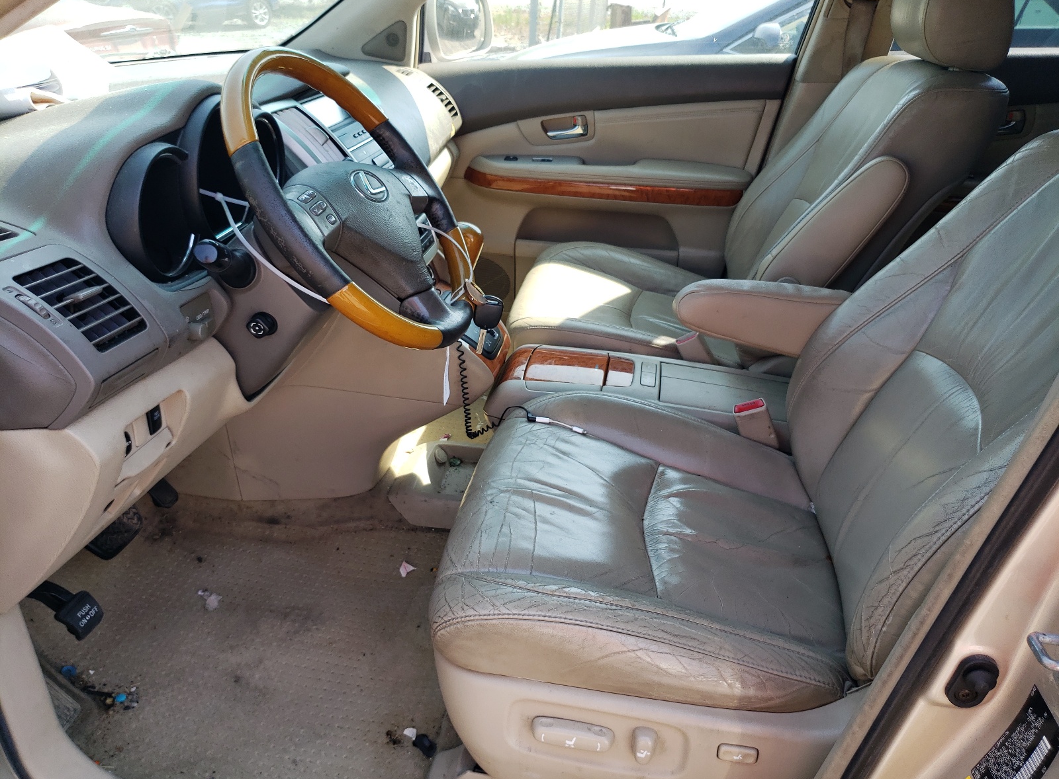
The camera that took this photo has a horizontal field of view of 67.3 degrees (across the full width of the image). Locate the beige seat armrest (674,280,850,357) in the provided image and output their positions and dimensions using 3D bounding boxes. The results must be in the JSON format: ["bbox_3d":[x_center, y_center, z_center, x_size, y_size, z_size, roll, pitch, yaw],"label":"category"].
[{"bbox_3d":[0.365,-0.102,1.187,0.310,0.100,0.075,8,29,8],"label":"beige seat armrest"}]

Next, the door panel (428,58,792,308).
[{"bbox_3d":[0.103,-0.495,1.966,0.940,0.680,0.150,8,29,8],"label":"door panel"}]

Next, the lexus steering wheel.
[{"bbox_3d":[-0.212,-0.207,0.931,0.090,0.385,0.385,-28,15,24],"label":"lexus steering wheel"}]

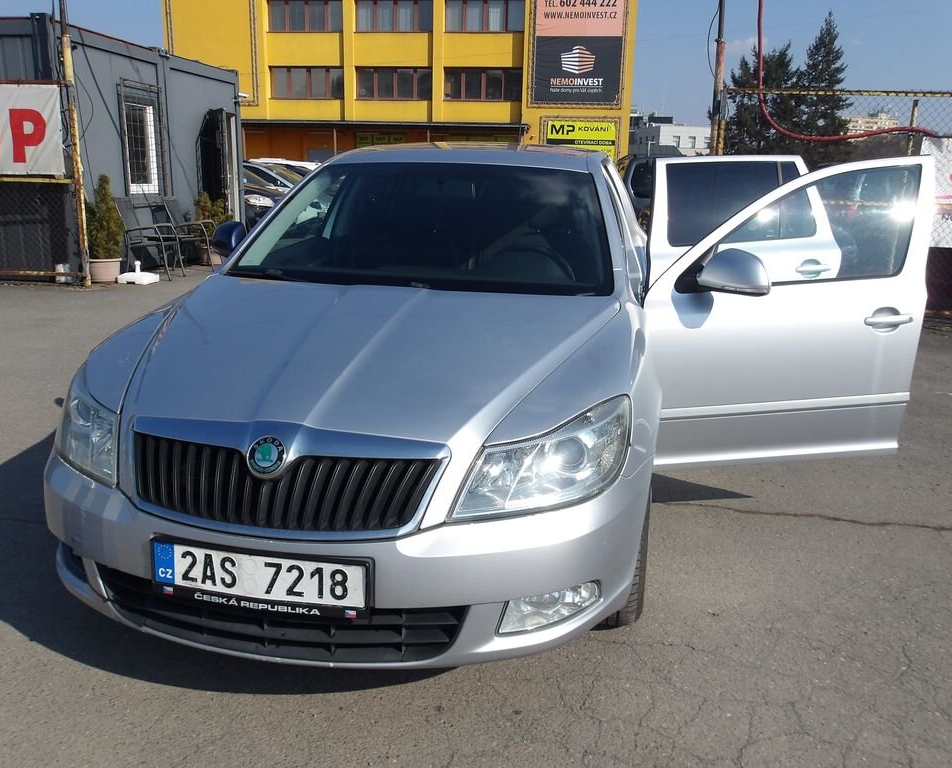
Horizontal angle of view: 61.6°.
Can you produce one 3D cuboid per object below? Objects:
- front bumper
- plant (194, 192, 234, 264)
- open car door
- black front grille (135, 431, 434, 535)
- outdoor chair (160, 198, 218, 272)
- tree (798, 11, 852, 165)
[{"bbox_3d":[-0.448,0.404,2.081,1.740,0.415,0.580,4,17,11],"label":"front bumper"},{"bbox_3d":[-3.697,-2.197,11.250,0.520,1.030,0.500,4,15,11],"label":"plant"},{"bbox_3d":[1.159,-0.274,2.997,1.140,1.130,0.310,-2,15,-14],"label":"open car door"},{"bbox_3d":[-0.483,0.232,1.867,0.785,0.165,0.150,4,17,11],"label":"black front grille"},{"bbox_3d":[-3.660,-1.988,10.567,0.660,0.880,0.560,4,15,9],"label":"outdoor chair"},{"bbox_3d":[20.410,-16.037,47.388,3.364,11.185,3.364,4,15,11],"label":"tree"}]

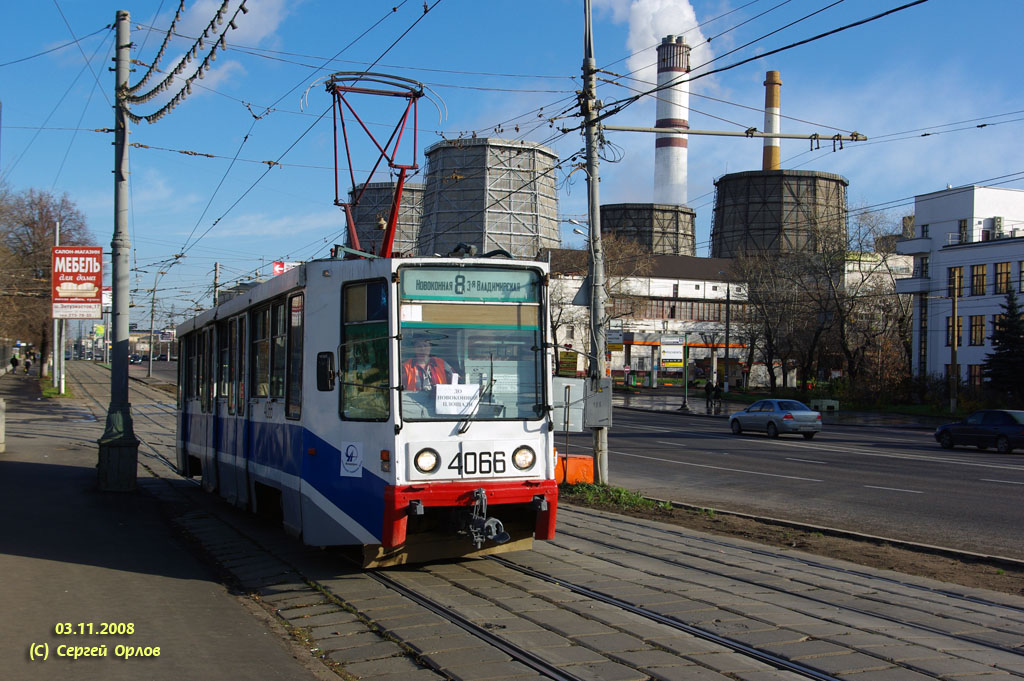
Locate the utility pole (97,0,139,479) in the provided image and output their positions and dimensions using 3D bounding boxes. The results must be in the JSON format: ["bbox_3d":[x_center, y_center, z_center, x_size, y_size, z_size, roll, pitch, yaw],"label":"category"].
[{"bbox_3d":[-7.413,-1.707,24.757,0.700,9.000,0.700,1,-2,-20],"label":"utility pole"}]

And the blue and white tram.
[{"bbox_3d":[-2.856,1.004,19.187,2.580,3.200,15.200,1,-3,-20],"label":"blue and white tram"}]

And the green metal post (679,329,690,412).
[{"bbox_3d":[10.652,1.835,80.500,0.600,4.850,0.600,1,-2,0],"label":"green metal post"}]

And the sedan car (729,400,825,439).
[{"bbox_3d":[10.300,3.033,51.300,1.710,1.450,4.500,2,-2,-20],"label":"sedan car"}]

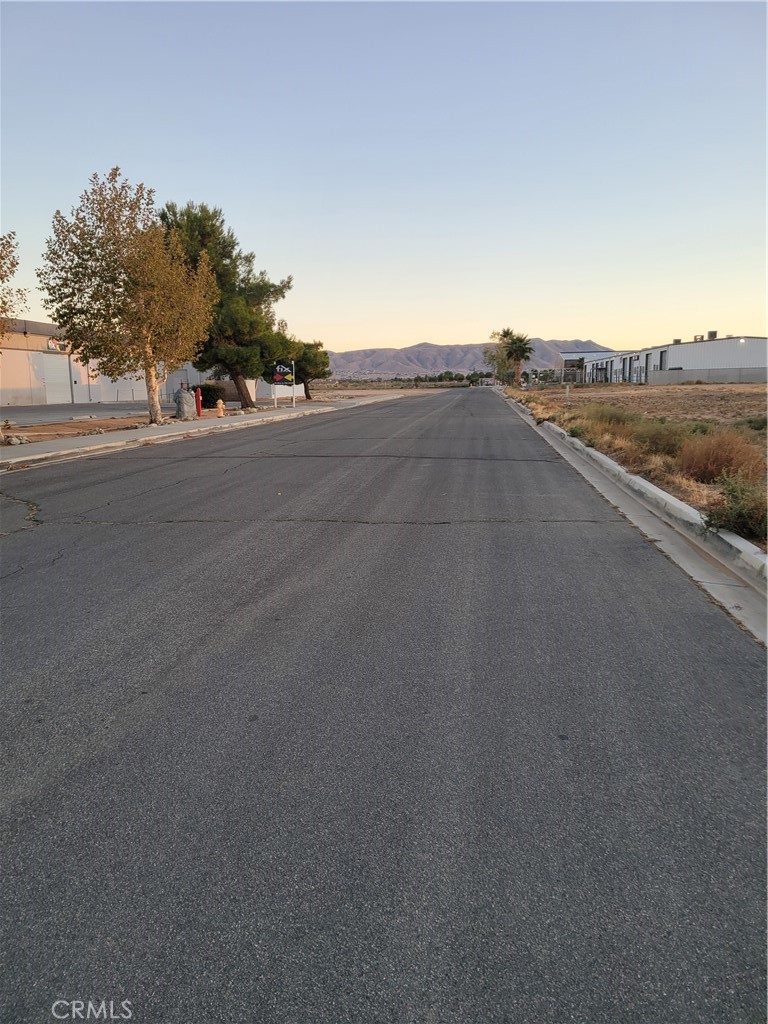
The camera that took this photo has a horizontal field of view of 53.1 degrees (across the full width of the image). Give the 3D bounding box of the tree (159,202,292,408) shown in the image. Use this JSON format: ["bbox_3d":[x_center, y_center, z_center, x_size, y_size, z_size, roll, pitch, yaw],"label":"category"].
[{"bbox_3d":[-8.196,-10.567,39.791,6.929,10.338,6.800,0,10,0],"label":"tree"}]

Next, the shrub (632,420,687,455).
[{"bbox_3d":[5.505,-1.487,15.368,1.079,0.678,1.000,0,10,0],"label":"shrub"}]

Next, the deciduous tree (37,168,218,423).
[{"bbox_3d":[-8.490,-7.059,25.476,6.024,8.144,5.800,0,10,0],"label":"deciduous tree"}]

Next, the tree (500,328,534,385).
[{"bbox_3d":[15.832,-18.362,91.212,4.032,6.630,4.000,0,10,0],"label":"tree"}]

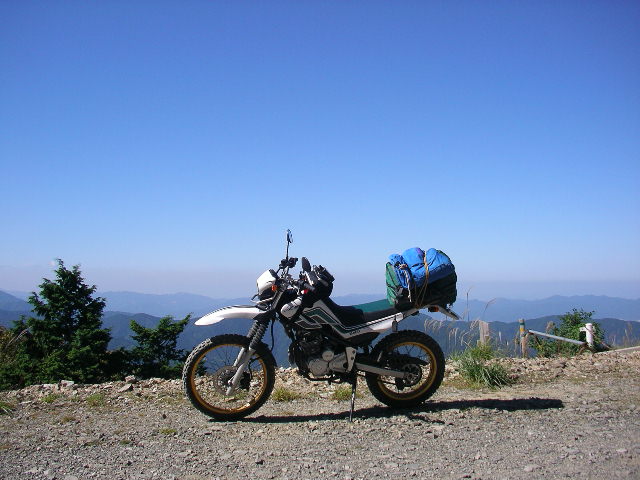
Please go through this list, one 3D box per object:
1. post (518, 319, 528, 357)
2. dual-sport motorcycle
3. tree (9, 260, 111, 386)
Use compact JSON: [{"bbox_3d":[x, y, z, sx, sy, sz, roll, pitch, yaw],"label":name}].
[{"bbox_3d":[2.912,1.425,9.800,0.090,0.600,0.090,0,-4,0],"label":"post"},{"bbox_3d":[0.045,0.675,5.141,2.120,1.330,0.820,0,5,-9],"label":"dual-sport motorcycle"},{"bbox_3d":[-3.275,1.075,8.600,1.320,1.680,1.250,0,-4,0],"label":"tree"}]

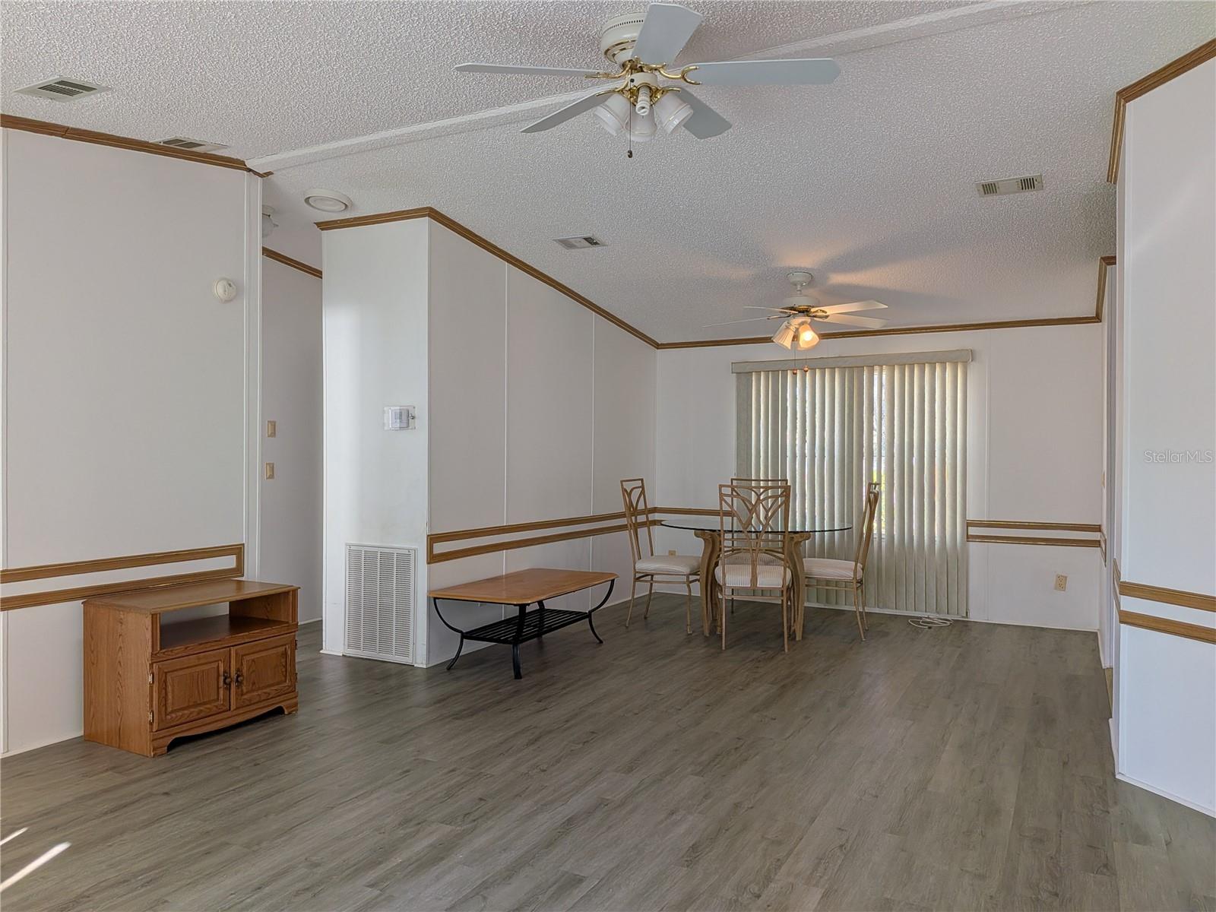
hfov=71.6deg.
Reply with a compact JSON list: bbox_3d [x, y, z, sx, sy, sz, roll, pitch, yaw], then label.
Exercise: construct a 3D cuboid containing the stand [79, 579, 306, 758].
[{"bbox_3d":[-1.907,0.940,3.904,0.489,0.612,0.737,0,0,29],"label":"stand"}]

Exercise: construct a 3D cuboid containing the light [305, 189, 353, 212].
[{"bbox_3d":[-1.647,-1.504,4.971,0.265,0.045,0.265,4,-7,1],"label":"light"}]

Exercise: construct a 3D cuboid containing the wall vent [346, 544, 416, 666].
[{"bbox_3d":[-1.393,0.895,5.142,0.575,0.700,0.030,0,0,27],"label":"wall vent"}]

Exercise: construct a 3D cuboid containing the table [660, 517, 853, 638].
[{"bbox_3d":[1.067,0.878,6.178,1.370,0.770,1.370,0,0,0],"label":"table"}]

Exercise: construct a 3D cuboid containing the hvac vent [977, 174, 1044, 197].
[{"bbox_3d":[1.977,-1.323,4.151,0.290,0.030,0.183,0,-7,27],"label":"hvac vent"}]

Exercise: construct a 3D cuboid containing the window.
[{"bbox_3d":[1.935,0.206,6.912,1.910,2.060,0.120,0,0,27],"label":"window"}]

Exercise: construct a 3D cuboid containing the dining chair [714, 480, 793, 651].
[{"bbox_3d":[0.969,0.717,5.628,0.495,1.069,0.540,0,0,7],"label":"dining chair"}]

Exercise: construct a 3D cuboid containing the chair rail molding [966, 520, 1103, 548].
[{"bbox_3d":[3.125,0.573,6.226,0.885,0.171,0.024,0,0,29],"label":"chair rail molding"}]

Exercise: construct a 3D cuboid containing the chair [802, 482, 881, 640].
[{"bbox_3d":[1.611,0.718,5.985,0.540,1.069,0.495,0,0,24],"label":"chair"}]

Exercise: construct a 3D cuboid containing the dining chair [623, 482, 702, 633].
[{"bbox_3d":[0.432,0.712,6.203,0.540,1.069,0.495,0,0,23],"label":"dining chair"}]

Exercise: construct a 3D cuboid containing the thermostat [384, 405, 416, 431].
[{"bbox_3d":[-1.277,-0.232,5.136,0.226,0.143,0.045,0,0,29],"label":"thermostat"}]

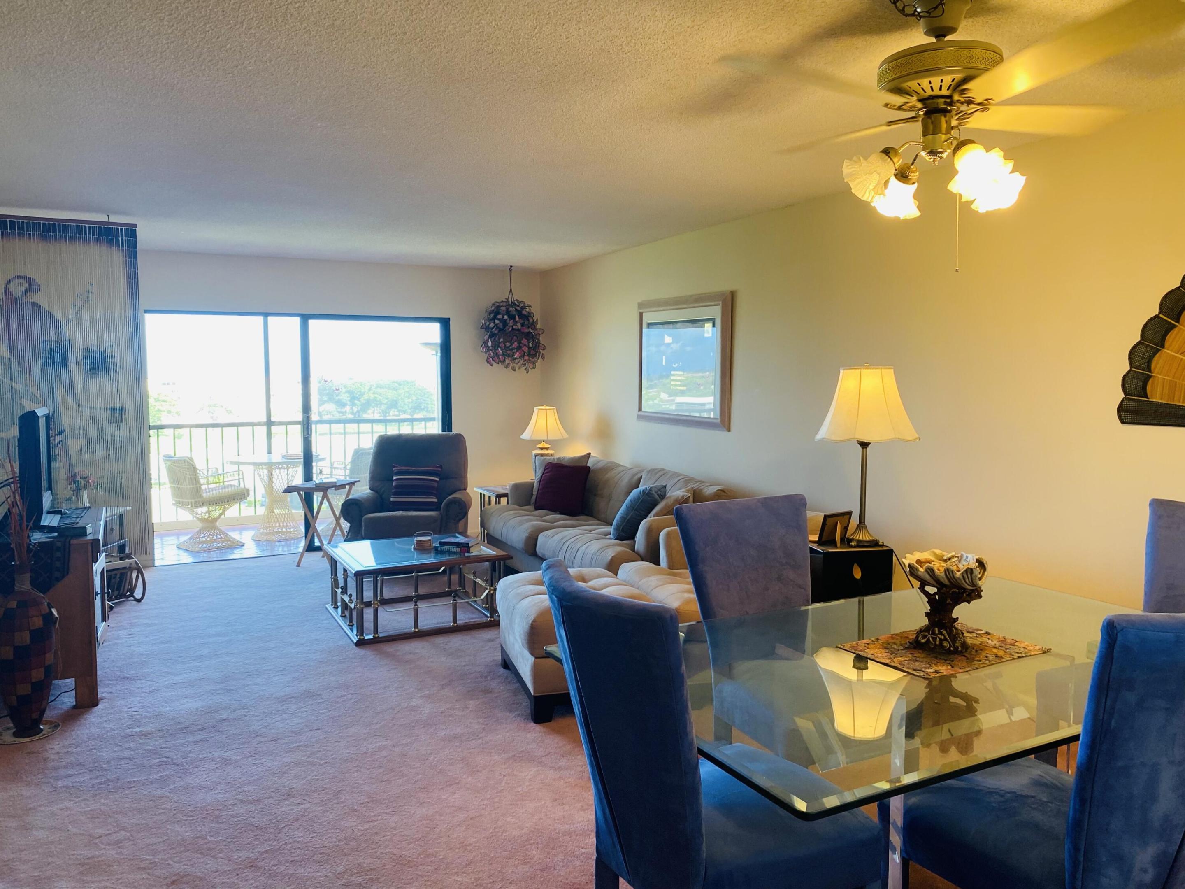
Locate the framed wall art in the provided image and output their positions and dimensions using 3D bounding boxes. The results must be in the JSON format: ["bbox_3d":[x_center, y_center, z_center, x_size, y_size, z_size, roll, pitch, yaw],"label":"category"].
[{"bbox_3d":[0.588,-0.552,5.968,0.040,0.860,1.200,-2,5,-25],"label":"framed wall art"}]

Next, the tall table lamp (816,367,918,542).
[{"bbox_3d":[1.174,0.044,3.835,0.440,0.765,0.440,-2,5,-25],"label":"tall table lamp"}]

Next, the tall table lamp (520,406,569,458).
[{"bbox_3d":[-0.410,0.029,7.550,0.430,0.707,0.430,0,5,0],"label":"tall table lamp"}]

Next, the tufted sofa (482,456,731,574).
[{"bbox_3d":[0.057,0.611,6.109,0.940,0.840,2.400,-2,5,-28],"label":"tufted sofa"}]

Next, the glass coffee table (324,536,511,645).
[{"bbox_3d":[-1.100,0.868,5.533,0.930,0.420,0.930,-2,5,-25],"label":"glass coffee table"}]

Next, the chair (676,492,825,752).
[{"bbox_3d":[0.672,0.752,3.047,0.530,1.050,0.620,-3,5,-29],"label":"chair"}]

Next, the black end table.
[{"bbox_3d":[1.069,0.818,3.909,0.330,0.780,0.360,-1,5,-12],"label":"black end table"}]

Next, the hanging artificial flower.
[{"bbox_3d":[-0.708,-1.091,7.773,0.600,0.925,0.580,0,5,0],"label":"hanging artificial flower"}]

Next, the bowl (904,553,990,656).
[{"bbox_3d":[1.016,0.445,2.565,0.250,0.270,0.220,2,5,20],"label":"bowl"}]

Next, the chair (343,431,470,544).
[{"bbox_3d":[-1.386,0.453,6.817,0.910,1.040,0.920,0,5,-5],"label":"chair"}]

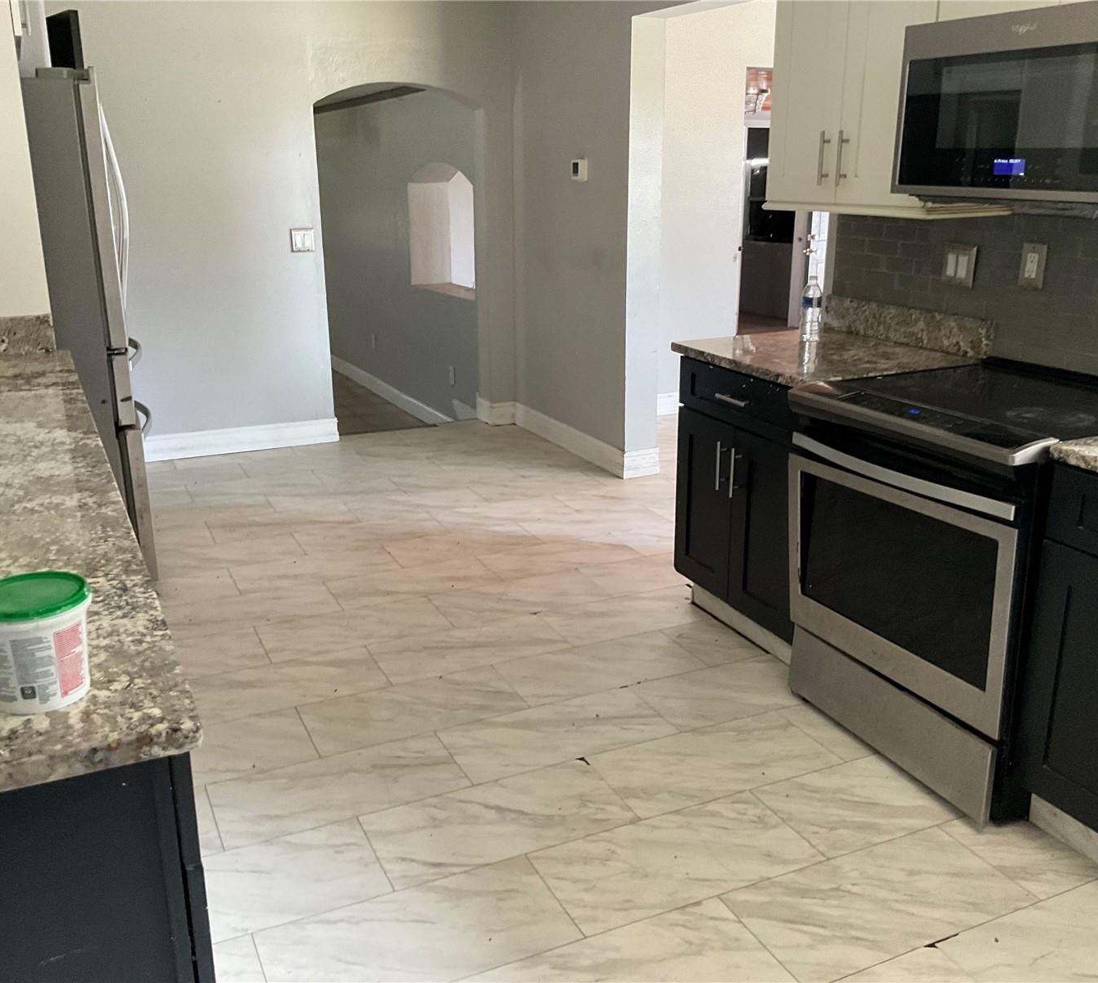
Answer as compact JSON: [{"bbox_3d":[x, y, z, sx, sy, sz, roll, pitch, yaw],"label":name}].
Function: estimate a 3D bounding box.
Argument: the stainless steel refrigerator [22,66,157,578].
[{"bbox_3d":[-1.998,-0.573,4.060,0.860,1.800,0.910,-8,19,-23],"label":"stainless steel refrigerator"}]

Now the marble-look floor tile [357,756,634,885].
[{"bbox_3d":[-0.120,0.789,2.631,0.607,0.010,0.305,-8,19,-23],"label":"marble-look floor tile"}]

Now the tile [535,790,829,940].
[{"bbox_3d":[0.288,0.830,2.484,0.607,0.010,0.305,-8,19,-23],"label":"tile"}]

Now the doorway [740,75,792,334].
[{"bbox_3d":[1.480,-1.550,6.776,0.790,1.990,0.140,-8,19,-23],"label":"doorway"}]

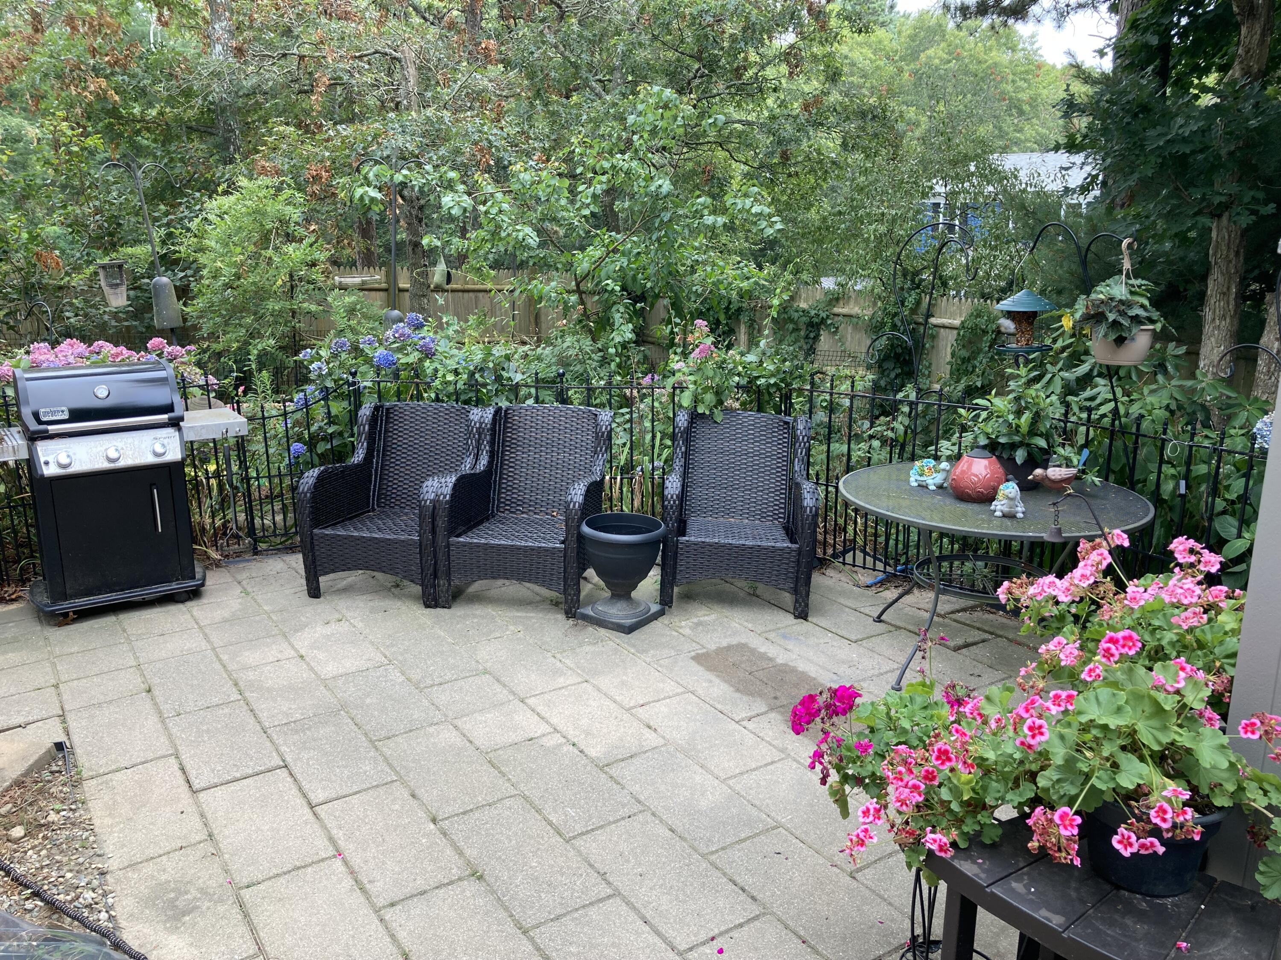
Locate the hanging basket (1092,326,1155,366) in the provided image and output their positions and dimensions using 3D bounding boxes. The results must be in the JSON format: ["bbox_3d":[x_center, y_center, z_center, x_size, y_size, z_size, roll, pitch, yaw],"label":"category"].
[{"bbox_3d":[2.099,-0.582,4.500,0.272,0.170,0.272,7,16,24],"label":"hanging basket"}]

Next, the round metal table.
[{"bbox_3d":[1.478,0.417,4.461,1.220,0.750,1.220,5,16,19],"label":"round metal table"}]

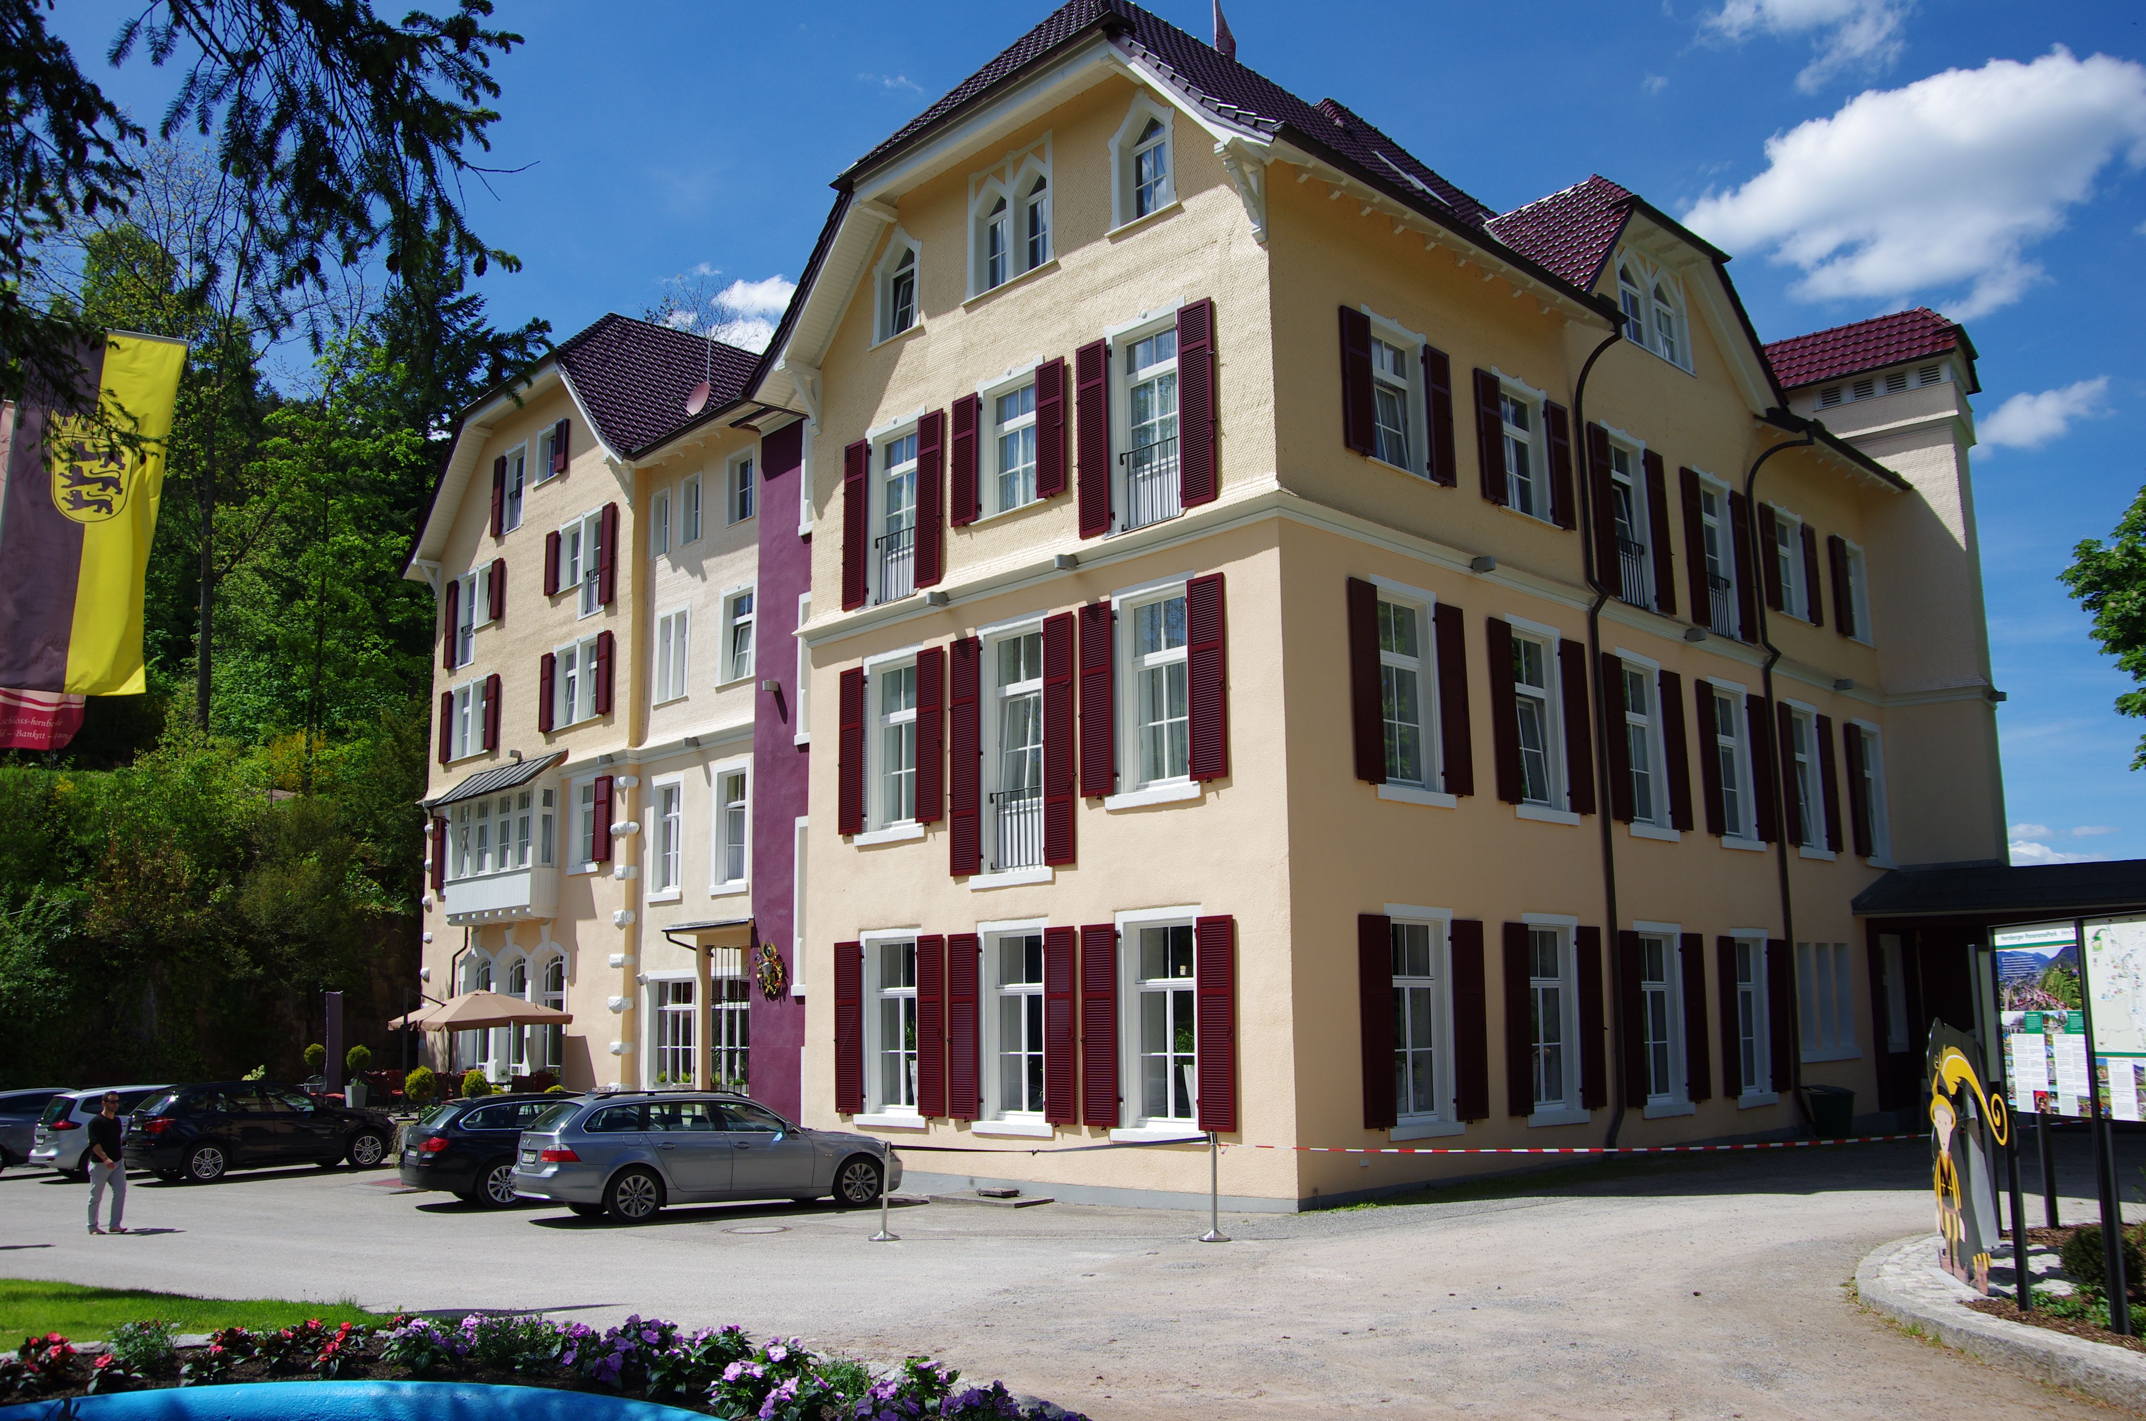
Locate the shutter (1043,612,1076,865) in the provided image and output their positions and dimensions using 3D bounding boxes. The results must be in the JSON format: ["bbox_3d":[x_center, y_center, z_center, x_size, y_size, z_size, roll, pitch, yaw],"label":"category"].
[{"bbox_3d":[-0.177,0.367,20.722,0.540,3.258,0.050,-11,-15,44],"label":"shutter"}]

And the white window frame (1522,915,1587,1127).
[{"bbox_3d":[6.406,4.104,21.422,1.420,2.700,0.200,10,-15,-42],"label":"white window frame"}]

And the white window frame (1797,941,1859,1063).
[{"bbox_3d":[13.216,5.120,28.205,2.350,2.030,0.180,9,-15,-42],"label":"white window frame"}]

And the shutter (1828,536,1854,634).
[{"bbox_3d":[14.518,-2.330,30.319,0.620,1.889,0.050,10,-15,-42],"label":"shutter"}]

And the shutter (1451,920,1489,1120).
[{"bbox_3d":[5.082,3.922,20.409,0.684,2.494,0.060,9,-15,-42],"label":"shutter"}]

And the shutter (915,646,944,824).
[{"bbox_3d":[-2.082,0.346,23.072,0.562,2.509,0.060,-11,-15,43],"label":"shutter"}]

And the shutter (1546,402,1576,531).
[{"bbox_3d":[7.152,-3.584,23.525,0.570,1.896,0.050,10,-15,-42],"label":"shutter"}]

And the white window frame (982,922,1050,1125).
[{"bbox_3d":[-0.750,4.181,21.465,0.220,2.710,1.380,10,-15,-44],"label":"white window frame"}]

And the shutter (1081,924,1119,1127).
[{"bbox_3d":[0.313,3.922,20.047,0.584,2.464,0.060,-11,-15,43],"label":"shutter"}]

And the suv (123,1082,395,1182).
[{"bbox_3d":[-14.580,7.607,29.198,1.890,1.660,4.650,-13,-15,43],"label":"suv"}]

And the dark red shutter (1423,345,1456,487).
[{"bbox_3d":[5.073,-4.045,22.048,0.596,1.952,0.060,9,-15,-42],"label":"dark red shutter"}]

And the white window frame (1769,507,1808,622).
[{"bbox_3d":[13.338,-2.741,29.963,1.430,2.110,0.200,9,-15,-42],"label":"white window frame"}]

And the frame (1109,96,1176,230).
[{"bbox_3d":[0.986,-7.528,21.815,0.200,1.830,1.190,10,-15,-44],"label":"frame"}]

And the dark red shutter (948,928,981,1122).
[{"bbox_3d":[-1.494,4.326,22.011,0.060,2.490,0.610,10,-15,-44],"label":"dark red shutter"}]

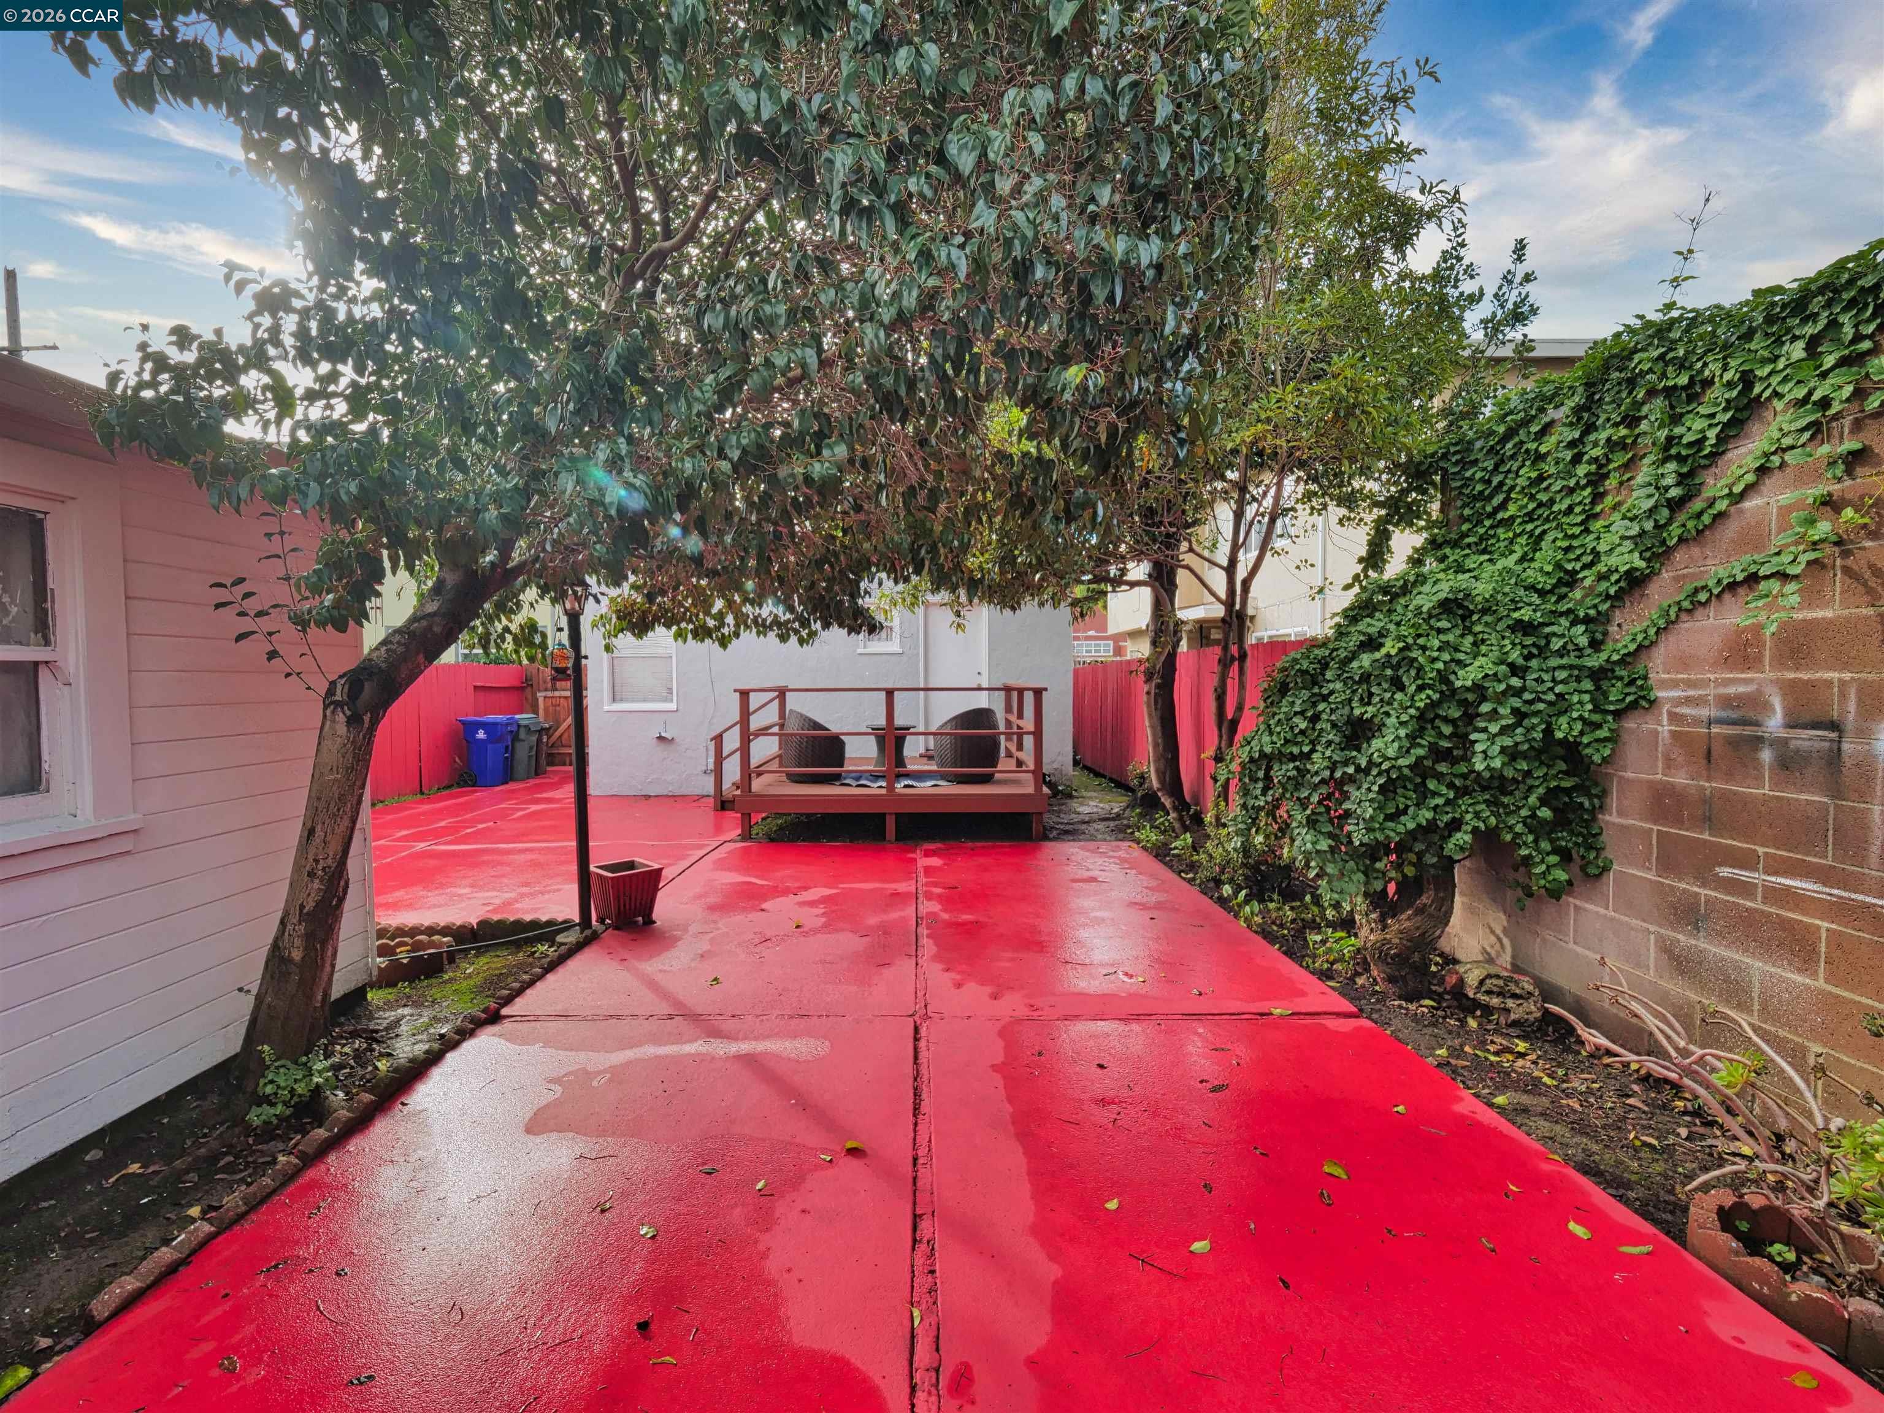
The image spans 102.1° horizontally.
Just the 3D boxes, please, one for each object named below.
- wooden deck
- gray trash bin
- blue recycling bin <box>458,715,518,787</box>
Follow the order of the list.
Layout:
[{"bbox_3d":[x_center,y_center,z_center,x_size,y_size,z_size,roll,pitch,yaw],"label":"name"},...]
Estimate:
[{"bbox_3d":[-0.840,0.555,9.420,3.780,1.550,3.400,0,2,-2],"label":"wooden deck"},{"bbox_3d":[-7.250,0.710,12.970,0.750,1.070,0.620,-1,2,-10],"label":"gray trash bin"},{"bbox_3d":[-7.230,0.725,12.170,0.750,1.070,0.620,-1,2,-10],"label":"blue recycling bin"}]

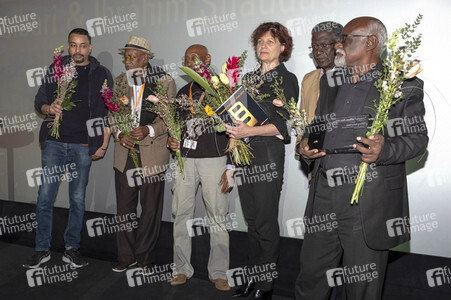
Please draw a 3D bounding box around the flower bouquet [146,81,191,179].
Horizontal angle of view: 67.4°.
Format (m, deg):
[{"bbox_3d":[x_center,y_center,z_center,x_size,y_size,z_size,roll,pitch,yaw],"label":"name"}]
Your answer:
[{"bbox_3d":[-0.343,-0.136,2.240,0.290,0.660,0.240,-13,6,-3],"label":"flower bouquet"}]

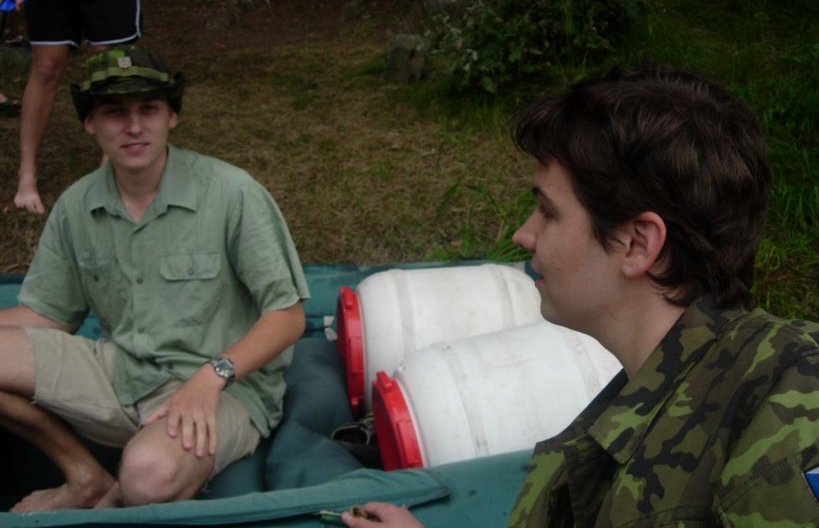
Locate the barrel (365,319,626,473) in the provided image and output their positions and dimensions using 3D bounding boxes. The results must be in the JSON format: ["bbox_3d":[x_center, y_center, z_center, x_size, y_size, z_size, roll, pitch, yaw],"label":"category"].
[{"bbox_3d":[0.216,0.336,2.042,0.530,0.390,0.390,-12,20,-11],"label":"barrel"}]

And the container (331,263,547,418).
[{"bbox_3d":[0.094,0.205,2.490,0.530,0.390,0.390,-3,19,-8],"label":"container"}]

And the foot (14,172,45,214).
[{"bbox_3d":[-1.438,-0.275,3.680,0.105,0.105,0.260,-8,20,-21],"label":"foot"}]

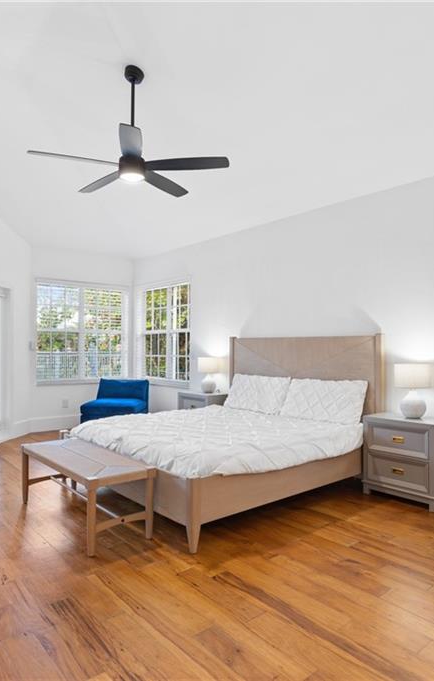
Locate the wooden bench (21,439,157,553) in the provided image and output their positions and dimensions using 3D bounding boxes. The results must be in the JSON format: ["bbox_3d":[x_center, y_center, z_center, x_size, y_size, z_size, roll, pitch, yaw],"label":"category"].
[{"bbox_3d":[-0.999,1.089,3.355,0.450,0.456,1.270,0,-1,-40],"label":"wooden bench"}]

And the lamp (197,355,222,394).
[{"bbox_3d":[-0.118,0.450,5.917,0.300,0.475,0.300,0,-1,-40],"label":"lamp"}]

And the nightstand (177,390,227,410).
[{"bbox_3d":[-0.164,1.015,5.950,0.400,0.656,0.610,0,-1,-40],"label":"nightstand"}]

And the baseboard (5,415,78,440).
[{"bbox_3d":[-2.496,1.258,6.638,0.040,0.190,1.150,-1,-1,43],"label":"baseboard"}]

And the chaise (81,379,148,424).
[{"bbox_3d":[-1.500,0.980,6.810,0.770,0.750,0.910,0,-1,6],"label":"chaise"}]

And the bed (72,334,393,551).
[{"bbox_3d":[0.035,0.638,4.250,2.220,1.375,2.070,0,-1,-40],"label":"bed"}]

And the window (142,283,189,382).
[{"bbox_3d":[-0.808,-0.104,7.044,0.090,1.530,1.330,0,-1,-40],"label":"window"}]

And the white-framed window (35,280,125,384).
[{"bbox_3d":[-2.086,-0.101,7.124,1.500,1.530,0.090,0,-1,-40],"label":"white-framed window"}]

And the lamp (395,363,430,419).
[{"bbox_3d":[1.660,0.427,3.858,0.310,0.470,0.310,0,-1,-40],"label":"lamp"}]

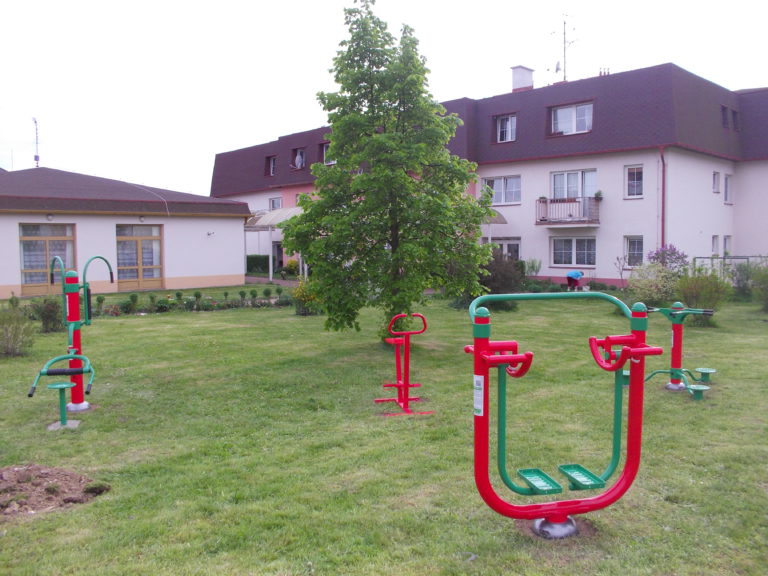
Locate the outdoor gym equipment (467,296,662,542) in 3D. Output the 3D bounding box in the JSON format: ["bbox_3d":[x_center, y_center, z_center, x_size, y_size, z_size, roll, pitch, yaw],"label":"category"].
[{"bbox_3d":[1.126,0.793,4.077,1.160,1.390,0.420,-1,4,-12],"label":"outdoor gym equipment"}]

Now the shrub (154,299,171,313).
[{"bbox_3d":[-6.282,0.486,18.323,0.420,0.390,0.420,-1,4,0],"label":"shrub"}]

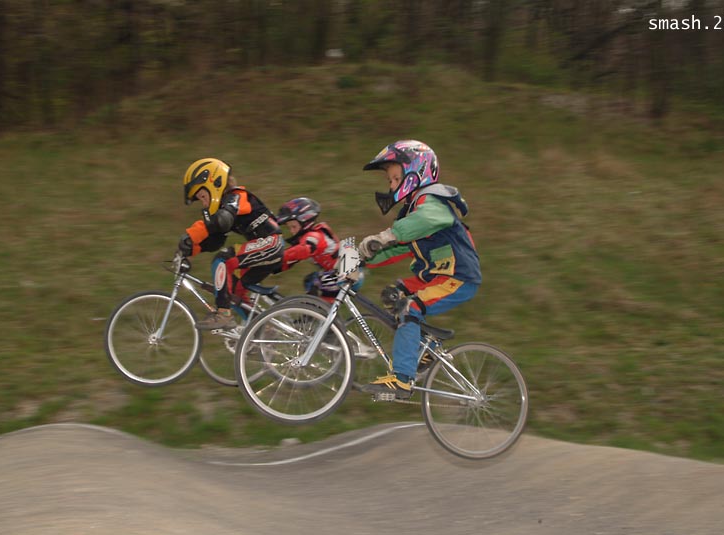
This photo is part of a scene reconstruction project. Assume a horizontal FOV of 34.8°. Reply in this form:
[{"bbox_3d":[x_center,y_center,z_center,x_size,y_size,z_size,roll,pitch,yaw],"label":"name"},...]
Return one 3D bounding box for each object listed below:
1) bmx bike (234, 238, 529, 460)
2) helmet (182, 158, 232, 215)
[{"bbox_3d":[0.155,0.324,4.861,1.340,0.830,0.600,13,-2,-17],"label":"bmx bike"},{"bbox_3d":[-0.828,-0.434,6.200,0.265,0.280,0.220,-18,6,-13],"label":"helmet"}]

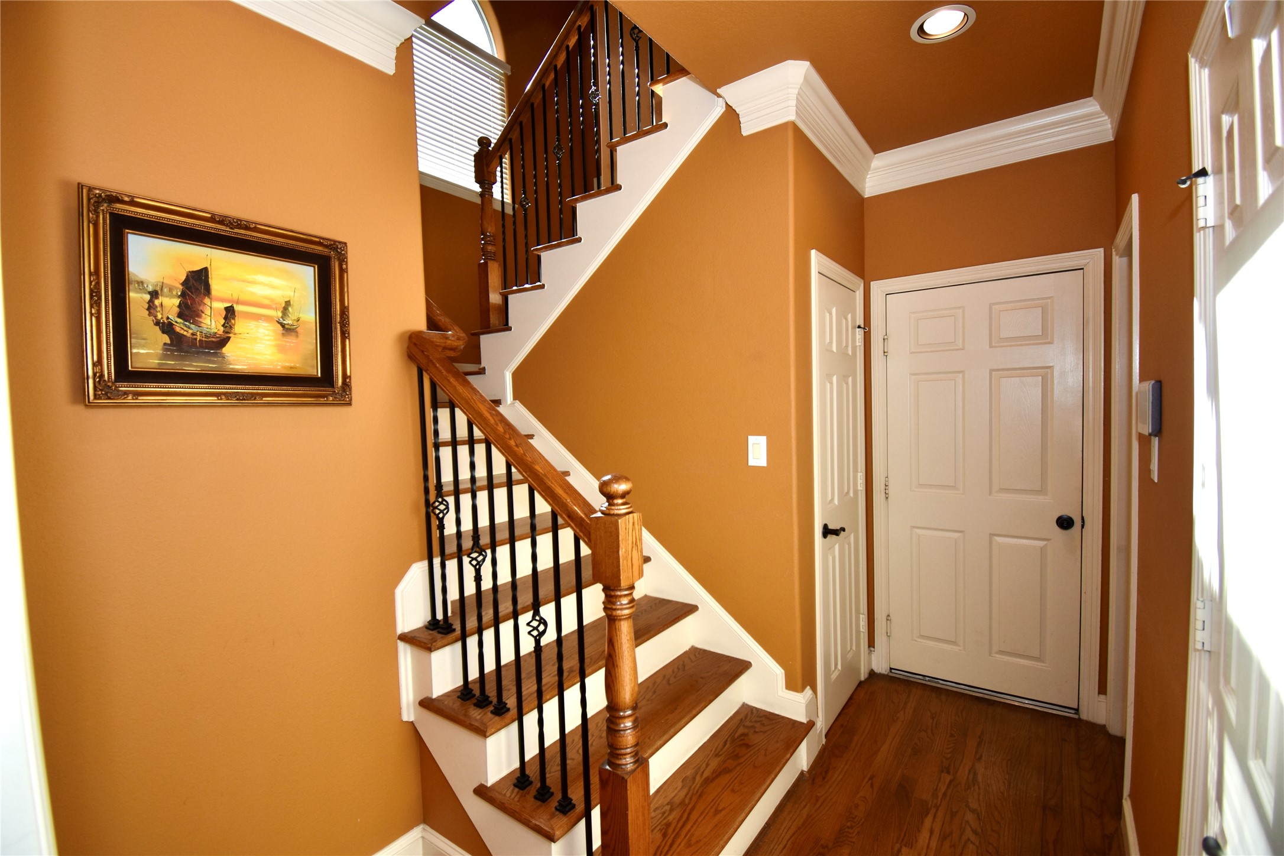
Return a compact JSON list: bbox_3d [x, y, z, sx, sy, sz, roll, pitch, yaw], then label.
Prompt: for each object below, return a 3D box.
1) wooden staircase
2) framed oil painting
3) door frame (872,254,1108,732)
[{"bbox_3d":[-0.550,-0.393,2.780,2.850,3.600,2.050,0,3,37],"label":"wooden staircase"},{"bbox_3d":[-1.018,-0.288,1.353,0.045,0.470,0.548,0,3,37],"label":"framed oil painting"},{"bbox_3d":[1.682,0.279,2.695,0.954,2.134,0.120,0,3,37],"label":"door frame"}]

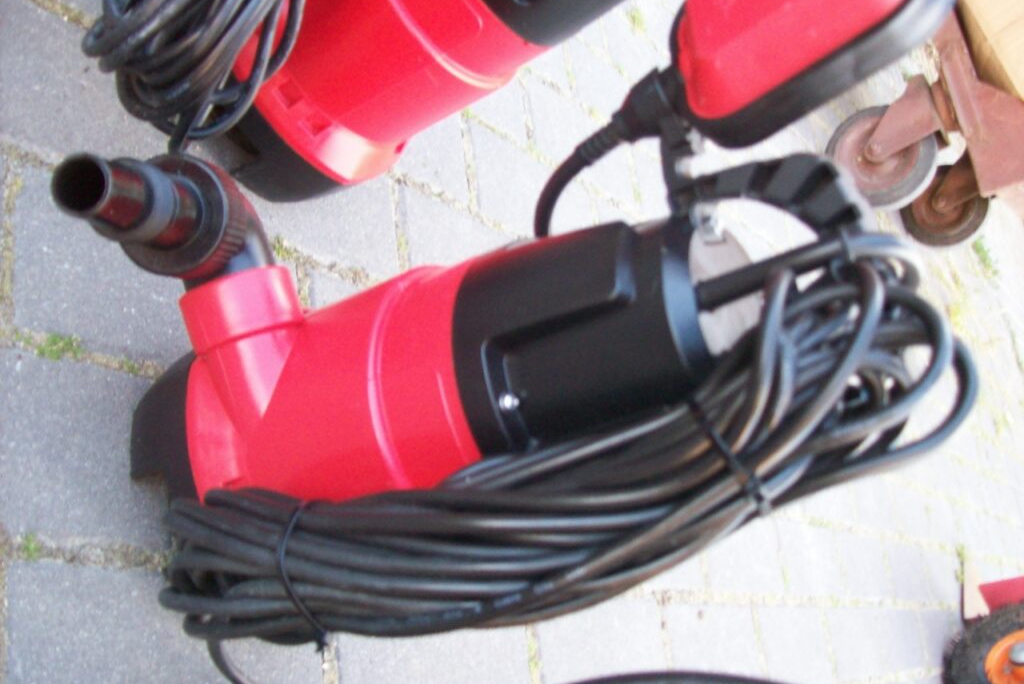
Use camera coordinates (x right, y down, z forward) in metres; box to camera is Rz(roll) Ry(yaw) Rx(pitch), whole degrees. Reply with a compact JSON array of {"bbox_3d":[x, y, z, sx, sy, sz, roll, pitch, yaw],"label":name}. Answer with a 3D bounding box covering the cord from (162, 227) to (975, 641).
[{"bbox_3d":[-0.006,0.068,0.478,0.080,0.385,0.100,20,57,-52],"label":"cord"}]

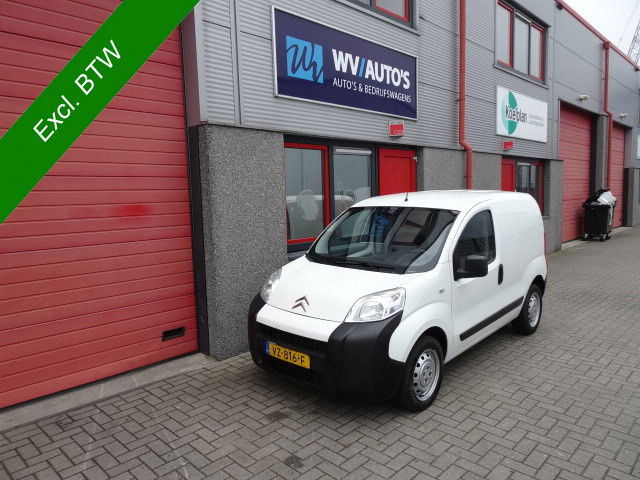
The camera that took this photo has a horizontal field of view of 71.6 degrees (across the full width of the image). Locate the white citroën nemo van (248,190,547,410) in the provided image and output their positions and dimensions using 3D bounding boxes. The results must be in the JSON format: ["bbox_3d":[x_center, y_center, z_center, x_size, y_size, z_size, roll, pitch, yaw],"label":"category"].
[{"bbox_3d":[1.023,0.373,4.887,1.740,1.730,3.870,4,8,43],"label":"white citroën nemo van"}]

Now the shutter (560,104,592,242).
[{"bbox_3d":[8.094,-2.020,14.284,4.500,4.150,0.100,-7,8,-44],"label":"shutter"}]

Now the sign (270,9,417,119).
[{"bbox_3d":[0.507,-2.242,6.002,2.900,0.990,0.070,-7,8,-44],"label":"sign"}]

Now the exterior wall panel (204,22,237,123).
[{"bbox_3d":[-1.046,-1.697,4.615,0.420,1.000,0.080,-7,8,-44],"label":"exterior wall panel"}]

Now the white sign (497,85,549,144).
[{"bbox_3d":[4.620,-2.774,10.052,2.920,0.970,0.060,-7,8,-44],"label":"white sign"}]

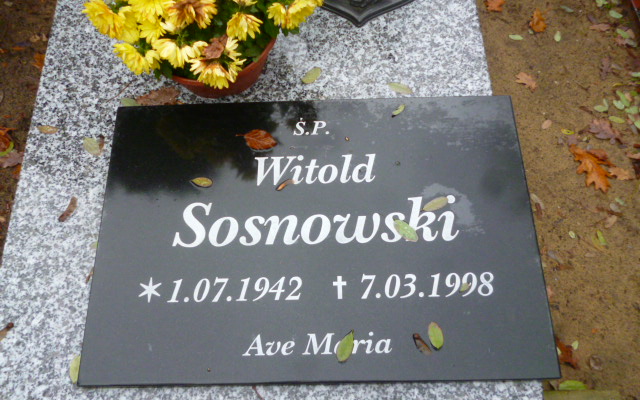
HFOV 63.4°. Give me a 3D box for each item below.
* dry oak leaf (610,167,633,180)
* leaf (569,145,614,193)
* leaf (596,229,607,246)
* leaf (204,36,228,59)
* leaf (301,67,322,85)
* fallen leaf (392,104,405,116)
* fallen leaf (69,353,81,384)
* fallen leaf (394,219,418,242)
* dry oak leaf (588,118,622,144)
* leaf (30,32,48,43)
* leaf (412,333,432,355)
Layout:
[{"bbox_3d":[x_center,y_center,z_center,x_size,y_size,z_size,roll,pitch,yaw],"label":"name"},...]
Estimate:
[{"bbox_3d":[0.701,-0.060,1.204,0.052,0.009,0.027,25,71,11],"label":"dry oak leaf"},{"bbox_3d":[0.584,-0.072,1.105,0.084,0.025,0.128,-26,70,-8],"label":"leaf"},{"bbox_3d":[0.590,0.079,1.084,0.011,0.009,0.041,-14,69,-3],"label":"leaf"},{"bbox_3d":[-0.144,-0.212,0.717,0.034,0.020,0.045,42,75,16],"label":"leaf"},{"bbox_3d":[-0.013,-0.204,0.846,0.023,0.006,0.041,41,75,16],"label":"leaf"},{"bbox_3d":[0.117,-0.134,0.775,0.026,0.010,0.010,-37,72,-12],"label":"fallen leaf"},{"bbox_3d":[-0.319,0.222,0.679,0.020,0.007,0.039,1,69,2],"label":"fallen leaf"},{"bbox_3d":[0.118,0.042,0.708,0.019,0.007,0.043,-40,73,-13],"label":"fallen leaf"},{"bbox_3d":[0.645,-0.155,1.169,0.076,0.018,0.051,36,74,14],"label":"dry oak leaf"},{"bbox_3d":[-0.741,-0.427,1.362,0.052,0.015,0.034,1,69,2],"label":"leaf"},{"bbox_3d":[0.129,0.182,0.653,0.010,0.007,0.032,-39,72,-13],"label":"leaf"}]

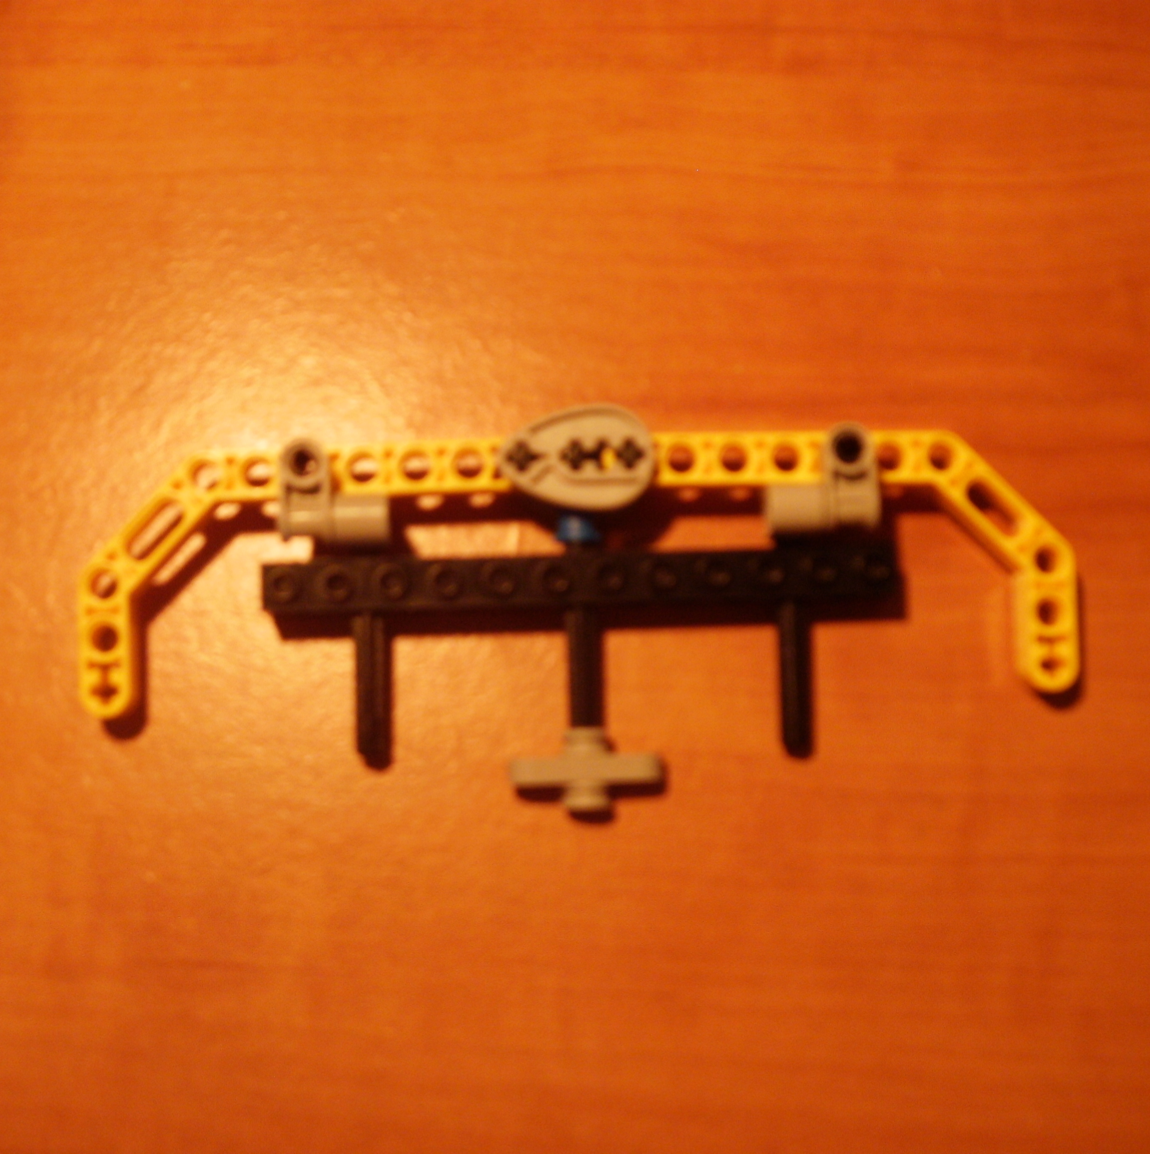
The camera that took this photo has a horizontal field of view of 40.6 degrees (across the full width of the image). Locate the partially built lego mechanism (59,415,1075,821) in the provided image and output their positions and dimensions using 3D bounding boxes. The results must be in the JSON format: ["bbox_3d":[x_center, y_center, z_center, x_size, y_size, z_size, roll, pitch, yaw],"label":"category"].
[{"bbox_3d":[0.001,0.005,0.234,0.151,0.018,0.059,-1,79,-1],"label":"partially built lego mechanism"}]

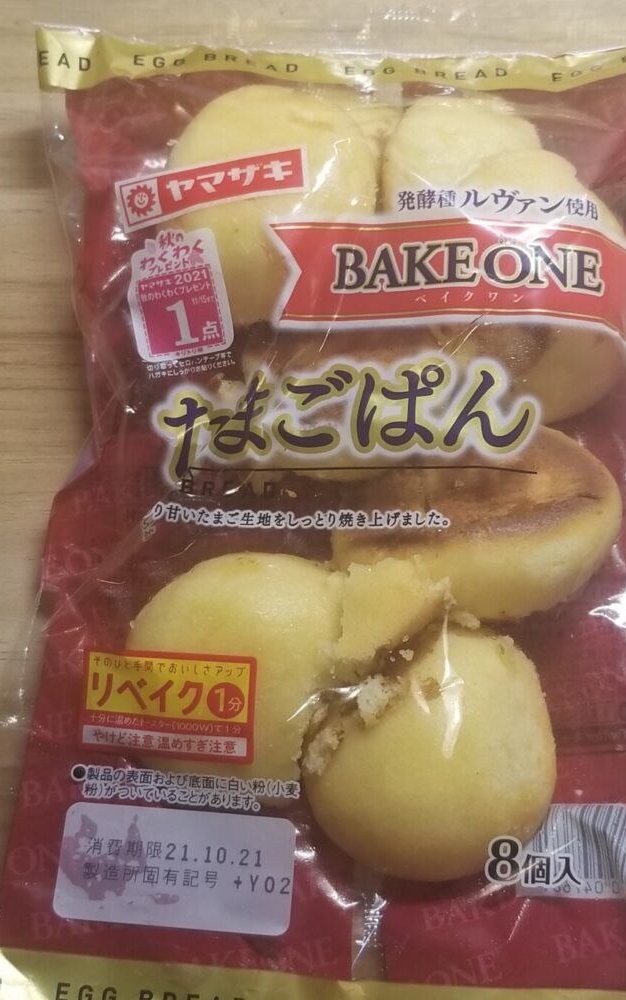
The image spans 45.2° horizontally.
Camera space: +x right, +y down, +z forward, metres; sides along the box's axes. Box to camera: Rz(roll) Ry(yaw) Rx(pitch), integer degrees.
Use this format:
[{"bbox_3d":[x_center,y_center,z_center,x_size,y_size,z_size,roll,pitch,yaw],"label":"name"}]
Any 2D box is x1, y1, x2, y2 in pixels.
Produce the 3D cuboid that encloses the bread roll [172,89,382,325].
[{"bbox_3d":[-0.012,-0.085,0.215,0.061,0.042,0.065,0,83,0],"label":"bread roll"}]

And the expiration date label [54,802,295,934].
[{"bbox_3d":[-0.036,0.097,0.197,0.062,0.002,0.029,4,81,1],"label":"expiration date label"}]

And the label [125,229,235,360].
[{"bbox_3d":[-0.036,-0.056,0.206,0.025,0.004,0.036,-11,78,10],"label":"label"}]

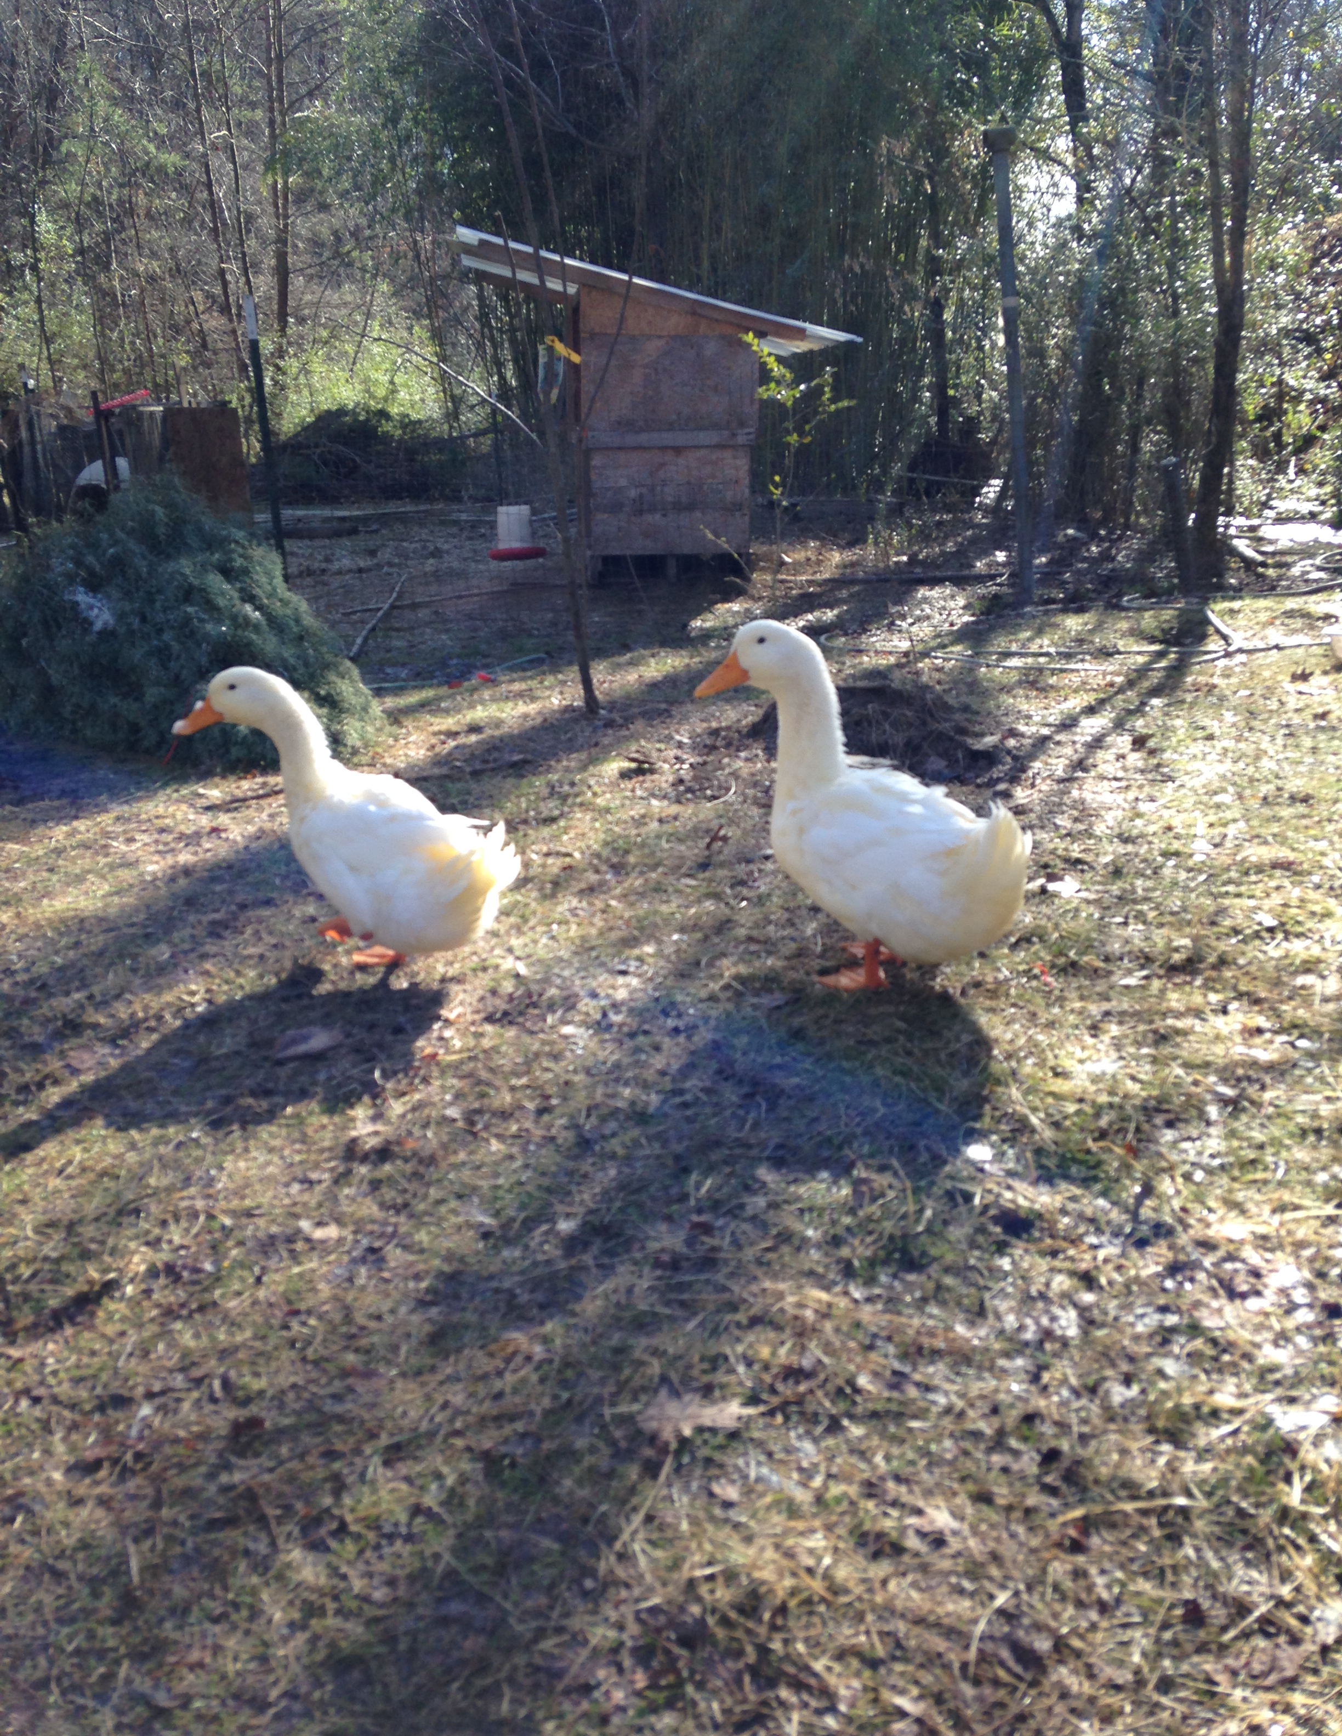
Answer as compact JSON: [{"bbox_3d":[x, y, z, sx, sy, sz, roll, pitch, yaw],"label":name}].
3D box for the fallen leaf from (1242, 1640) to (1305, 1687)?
[{"bbox_3d":[0.426,0.563,1.208,0.044,0.014,0.029,0,15,0],"label":"fallen leaf"}]

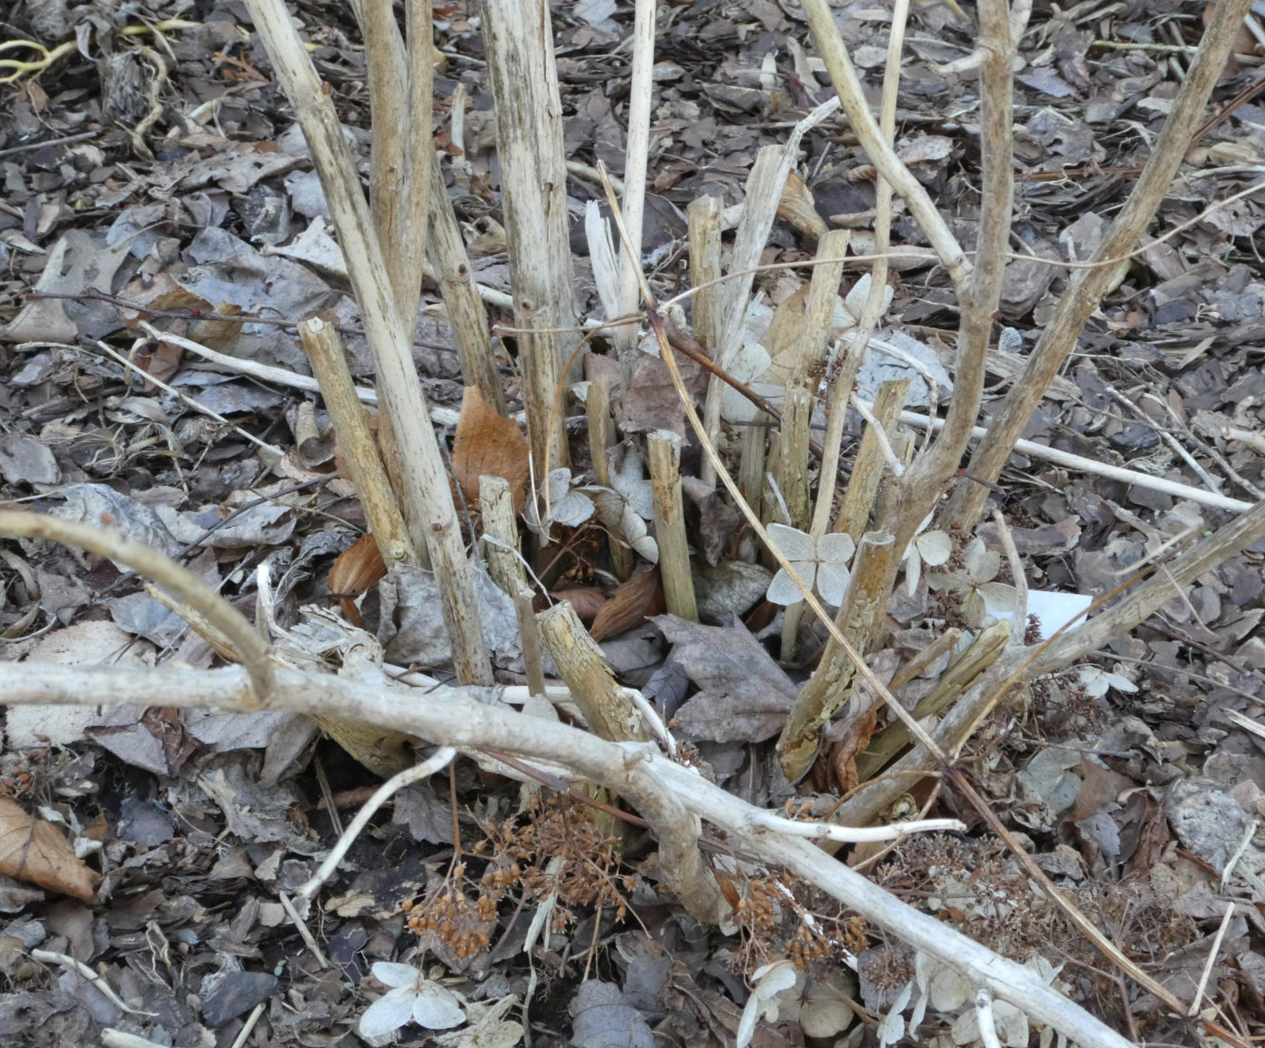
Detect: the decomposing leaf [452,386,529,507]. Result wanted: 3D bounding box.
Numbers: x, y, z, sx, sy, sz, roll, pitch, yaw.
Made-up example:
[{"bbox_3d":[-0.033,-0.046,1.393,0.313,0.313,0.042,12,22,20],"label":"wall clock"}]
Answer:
[{"bbox_3d":[-0.044,-0.023,1.790,0.024,0.035,0.014,0,30,0],"label":"decomposing leaf"}]

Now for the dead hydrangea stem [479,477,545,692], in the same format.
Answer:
[{"bbox_3d":[-0.035,0.018,1.705,0.011,0.065,0.010,-9,18,5],"label":"dead hydrangea stem"}]

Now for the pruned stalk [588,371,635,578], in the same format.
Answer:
[{"bbox_3d":[-0.006,-0.014,1.760,0.007,0.066,0.007,-6,18,4],"label":"pruned stalk"}]

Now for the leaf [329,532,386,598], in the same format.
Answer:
[{"bbox_3d":[-0.084,0.013,1.765,0.014,0.016,0.017,19,35,30],"label":"leaf"}]

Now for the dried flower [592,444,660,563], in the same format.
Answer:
[{"bbox_3d":[-0.002,-0.006,1.750,0.021,0.032,0.016,0,30,0],"label":"dried flower"}]

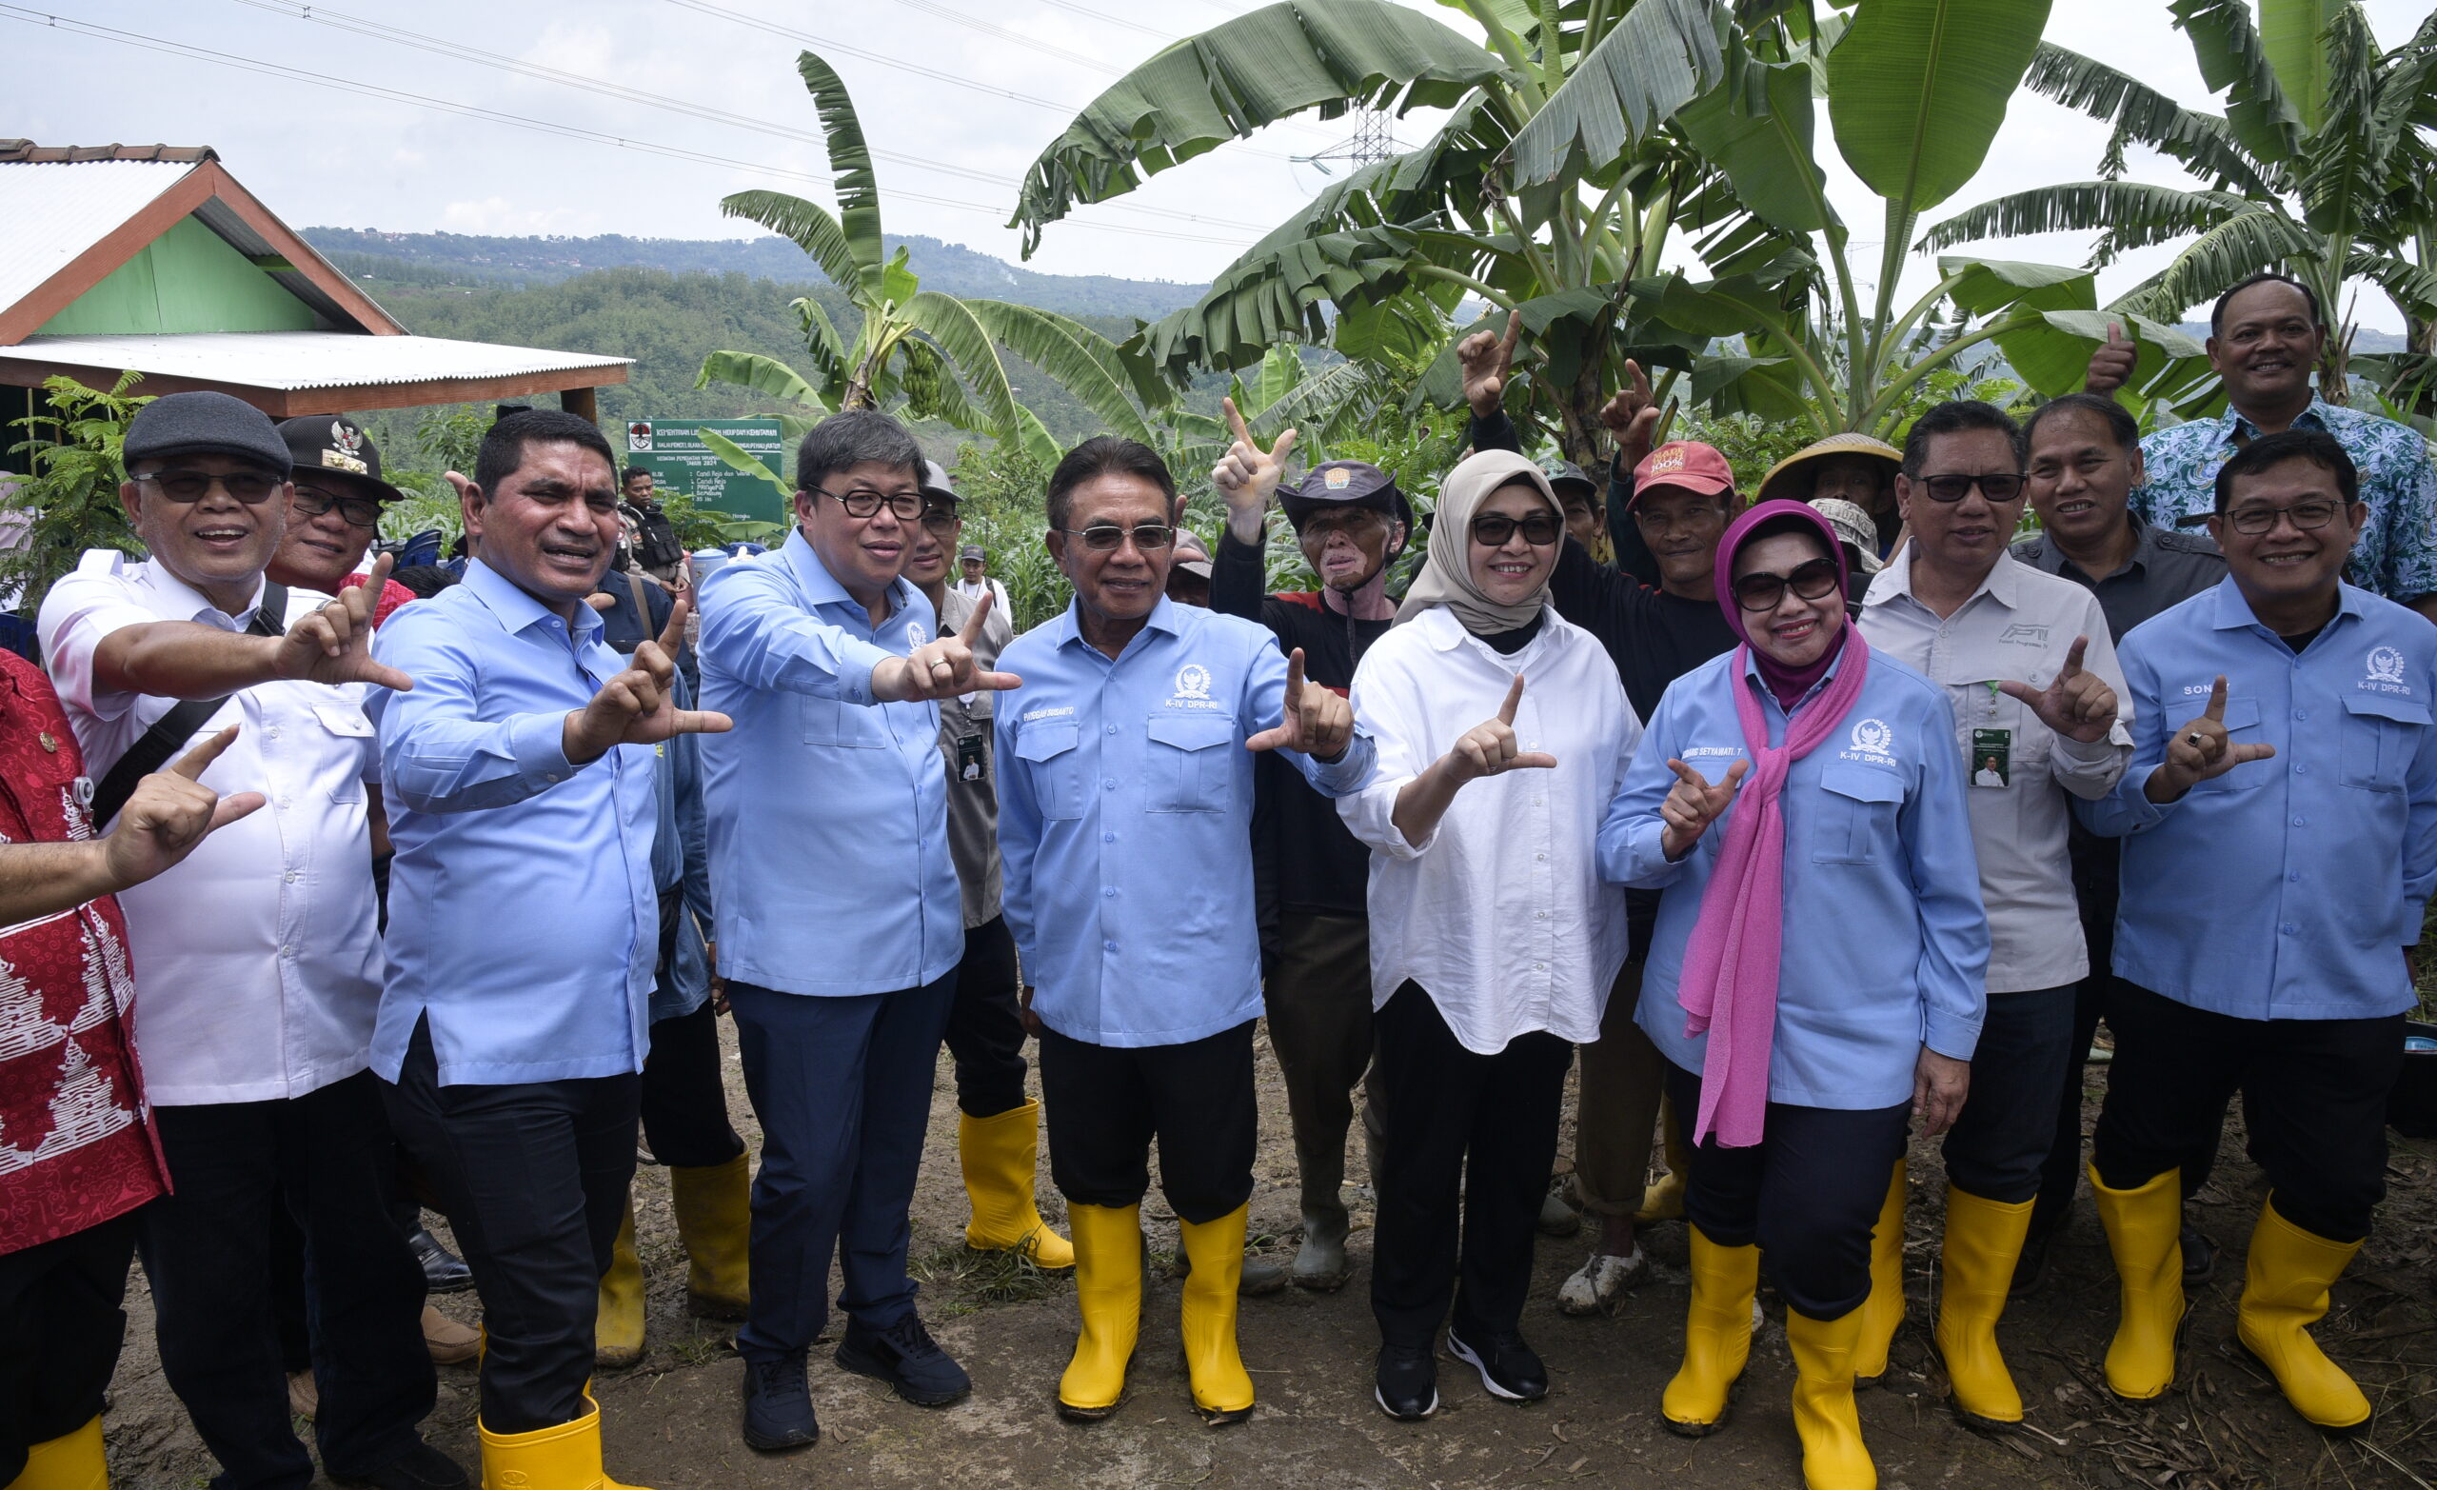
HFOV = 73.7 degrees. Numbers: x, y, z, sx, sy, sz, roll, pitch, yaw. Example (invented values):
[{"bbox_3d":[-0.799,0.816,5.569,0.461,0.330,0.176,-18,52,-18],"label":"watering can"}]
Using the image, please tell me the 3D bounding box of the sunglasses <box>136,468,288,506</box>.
[{"bbox_3d":[-1.295,-0.340,2.105,0.147,0.046,0.150,-9,15,-35],"label":"sunglasses"}]

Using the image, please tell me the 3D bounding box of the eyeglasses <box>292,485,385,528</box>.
[{"bbox_3d":[-1.443,-0.385,2.600,0.145,0.045,0.142,11,17,41],"label":"eyeglasses"}]

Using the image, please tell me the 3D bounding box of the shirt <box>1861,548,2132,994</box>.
[{"bbox_3d":[1.155,0.049,2.550,0.500,0.740,0.350,5,13,20],"label":"shirt"}]

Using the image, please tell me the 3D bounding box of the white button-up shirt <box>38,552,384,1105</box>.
[{"bbox_3d":[-1.395,0.126,2.272,0.500,0.770,0.390,-10,16,-39],"label":"white button-up shirt"}]

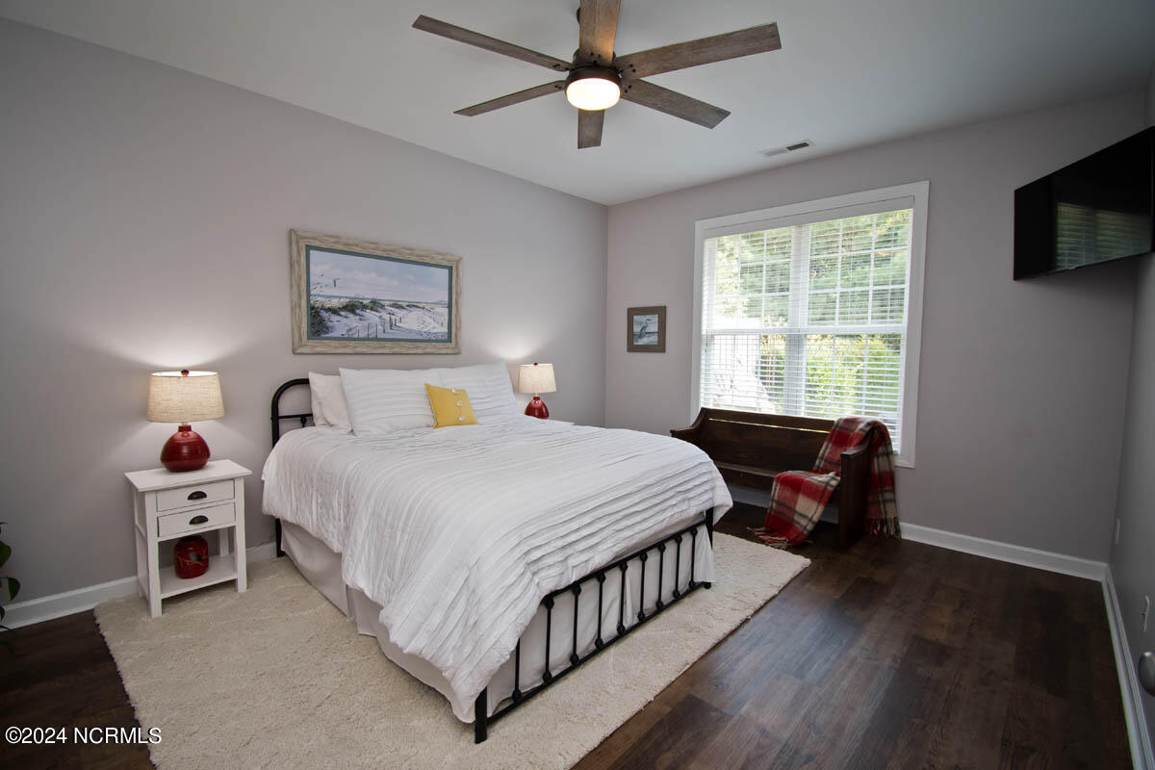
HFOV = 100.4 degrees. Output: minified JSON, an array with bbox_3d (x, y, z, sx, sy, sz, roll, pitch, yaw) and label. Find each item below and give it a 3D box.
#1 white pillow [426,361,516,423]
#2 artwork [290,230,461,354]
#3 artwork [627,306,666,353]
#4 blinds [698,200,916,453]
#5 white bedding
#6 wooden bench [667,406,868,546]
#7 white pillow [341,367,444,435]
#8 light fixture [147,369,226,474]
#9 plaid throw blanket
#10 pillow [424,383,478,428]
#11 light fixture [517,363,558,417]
[{"bbox_3d":[-0.751,0.059,3.500,0.660,0.450,0.190,-4,-16,-45],"label":"white pillow"},{"bbox_3d":[-1.322,-0.592,3.357,0.040,0.756,1.192,5,6,44],"label":"artwork"},{"bbox_3d":[0.638,-0.517,4.520,0.421,0.428,0.030,4,6,40],"label":"artwork"},{"bbox_3d":[1.651,-0.425,3.703,1.479,1.713,0.070,4,6,40],"label":"blinds"},{"bbox_3d":[-0.455,0.662,2.746,1.939,0.753,1.795,5,6,44],"label":"white bedding"},{"bbox_3d":[1.454,0.639,3.812,1.402,0.779,0.485,5,6,44],"label":"wooden bench"},{"bbox_3d":[-1.160,0.092,3.062,0.640,0.440,0.190,-4,-16,-45],"label":"white pillow"},{"bbox_3d":[-1.996,0.184,2.448,0.314,0.524,0.314,5,6,44],"label":"light fixture"},{"bbox_3d":[1.694,0.649,3.291,0.800,0.820,0.620,4,6,40],"label":"plaid throw blanket"},{"bbox_3d":[-0.841,0.143,3.209,0.305,0.290,0.105,-4,-18,-46],"label":"pillow"},{"bbox_3d":[-0.352,0.067,4.161,0.314,0.524,0.314,1,4,0],"label":"light fixture"}]

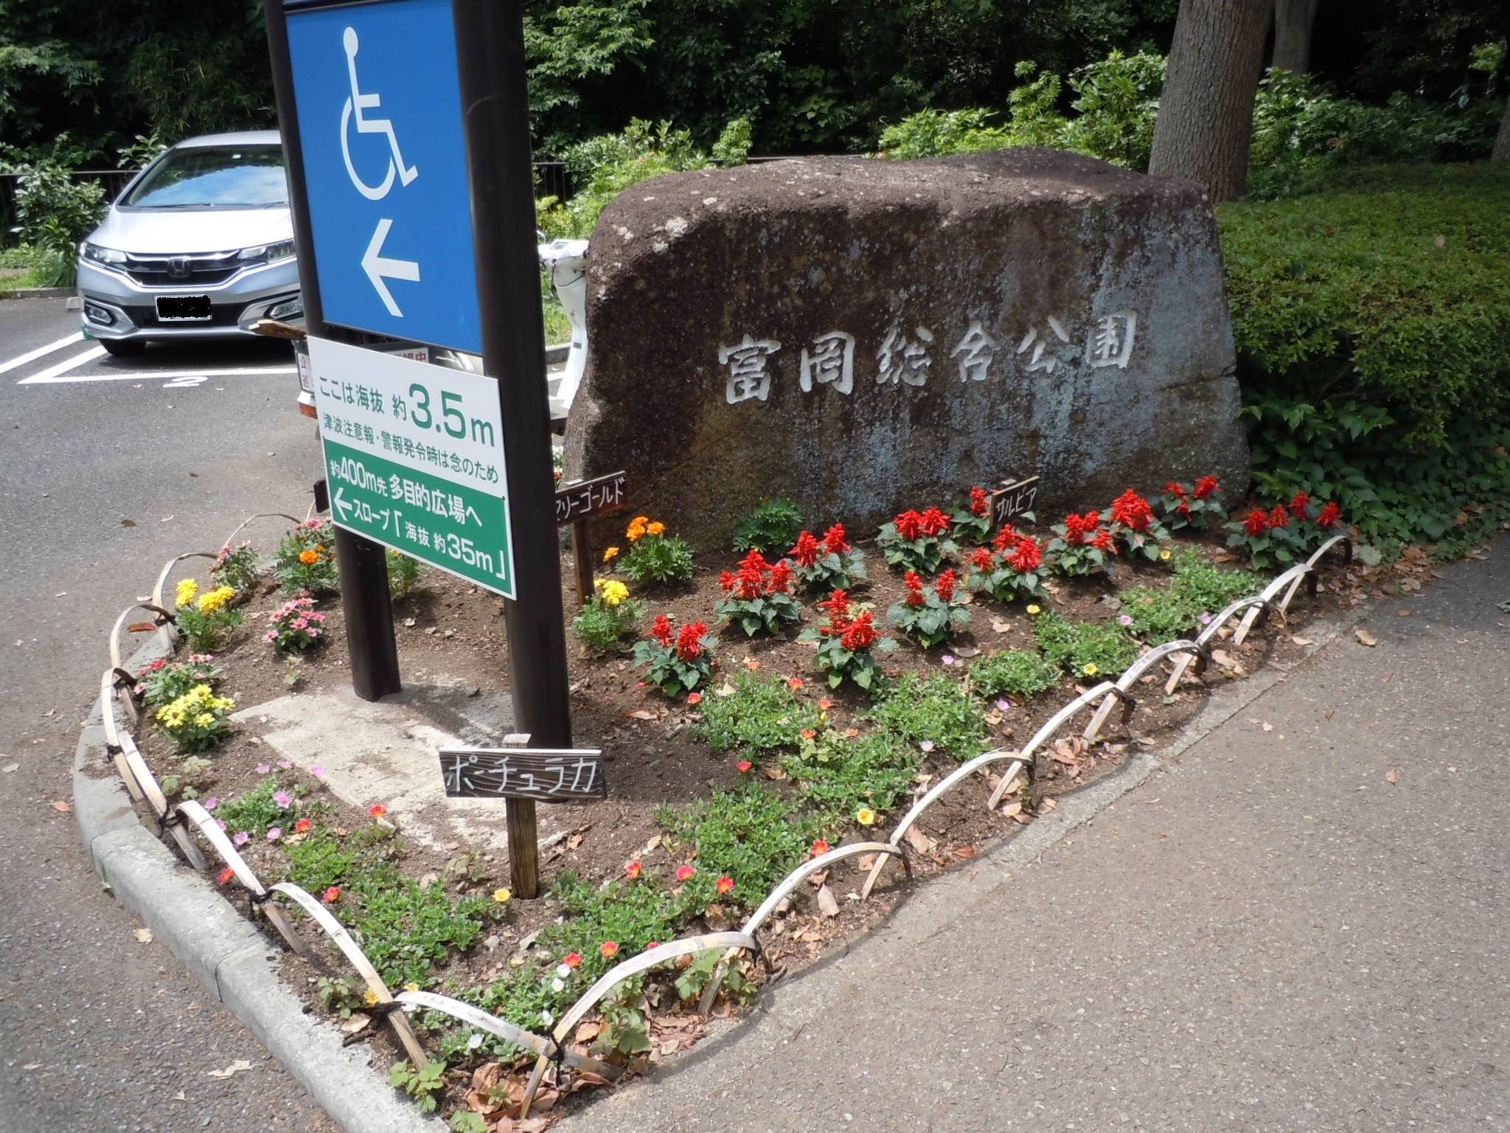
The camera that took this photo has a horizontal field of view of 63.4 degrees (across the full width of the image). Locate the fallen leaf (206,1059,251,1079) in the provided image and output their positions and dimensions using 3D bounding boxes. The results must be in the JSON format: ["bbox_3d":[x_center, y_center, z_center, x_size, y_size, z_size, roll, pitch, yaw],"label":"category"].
[{"bbox_3d":[-0.892,0.854,2.077,0.070,0.012,0.037,-13,23,-32],"label":"fallen leaf"}]

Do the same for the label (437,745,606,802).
[{"bbox_3d":[-0.422,0.379,2.241,0.298,0.097,0.018,-1,21,4],"label":"label"}]

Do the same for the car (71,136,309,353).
[{"bbox_3d":[-3.862,-2.624,9.621,1.695,1.525,3.990,-2,20,-5],"label":"car"}]

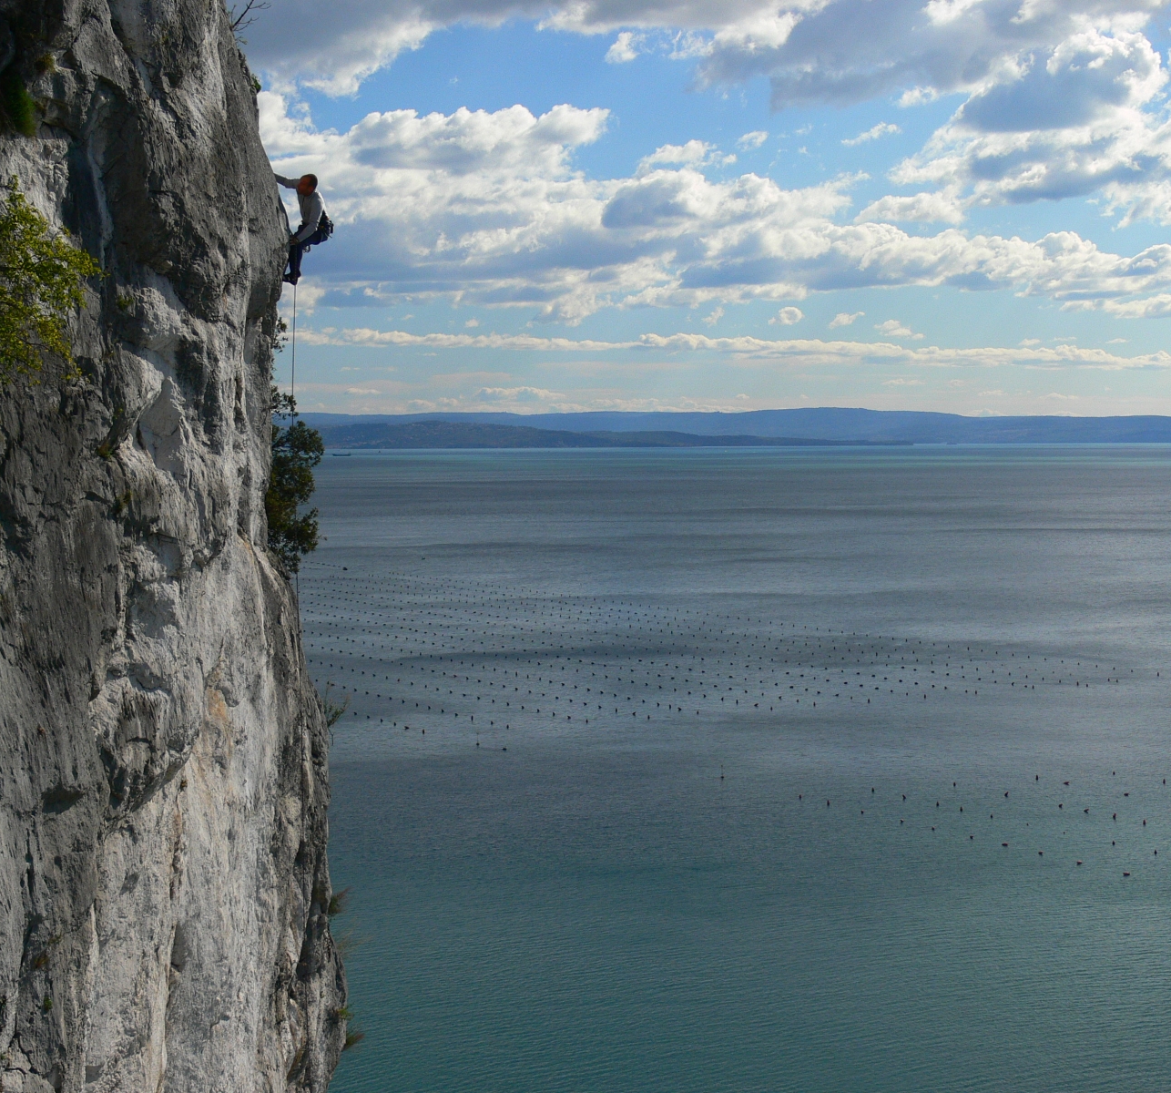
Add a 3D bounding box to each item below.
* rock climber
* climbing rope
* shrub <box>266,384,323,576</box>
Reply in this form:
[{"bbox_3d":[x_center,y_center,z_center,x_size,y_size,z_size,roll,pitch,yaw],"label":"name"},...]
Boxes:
[{"bbox_3d":[-3.187,-3.571,26.500,0.760,1.270,0.620,-1,3,-22],"label":"rock climber"},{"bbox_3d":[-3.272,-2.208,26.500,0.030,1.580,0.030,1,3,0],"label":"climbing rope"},{"bbox_3d":[-3.302,-0.736,26.500,0.750,2.100,0.950,0,3,0],"label":"shrub"}]

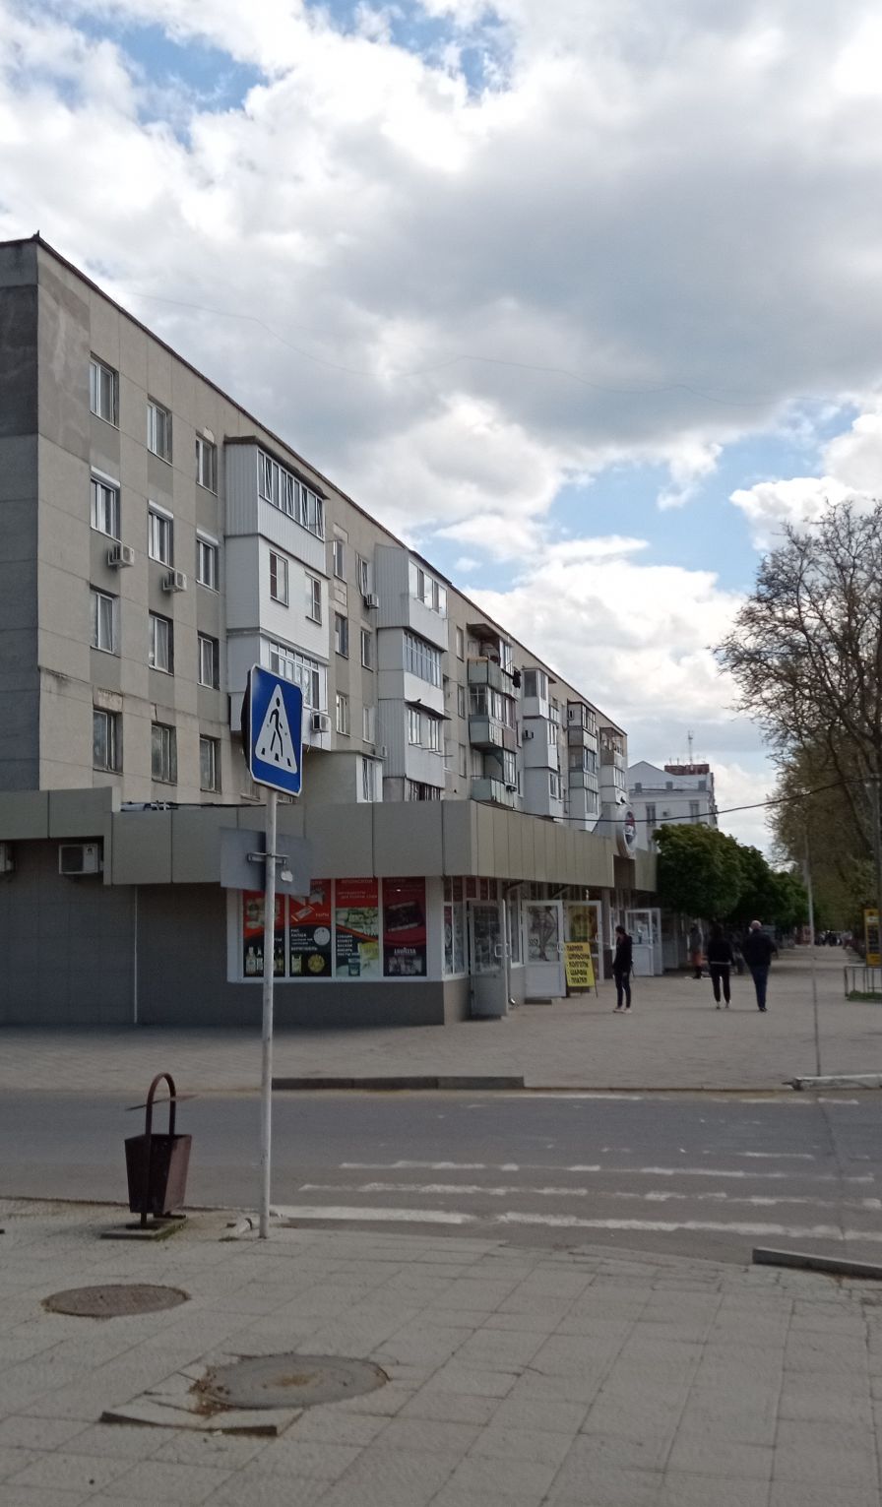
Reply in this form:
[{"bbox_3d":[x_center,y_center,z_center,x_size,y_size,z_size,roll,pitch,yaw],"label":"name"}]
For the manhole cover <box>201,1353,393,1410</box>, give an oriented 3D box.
[{"bbox_3d":[-0.524,2.301,5.919,0.650,0.050,0.650,-1,-6,0],"label":"manhole cover"}]

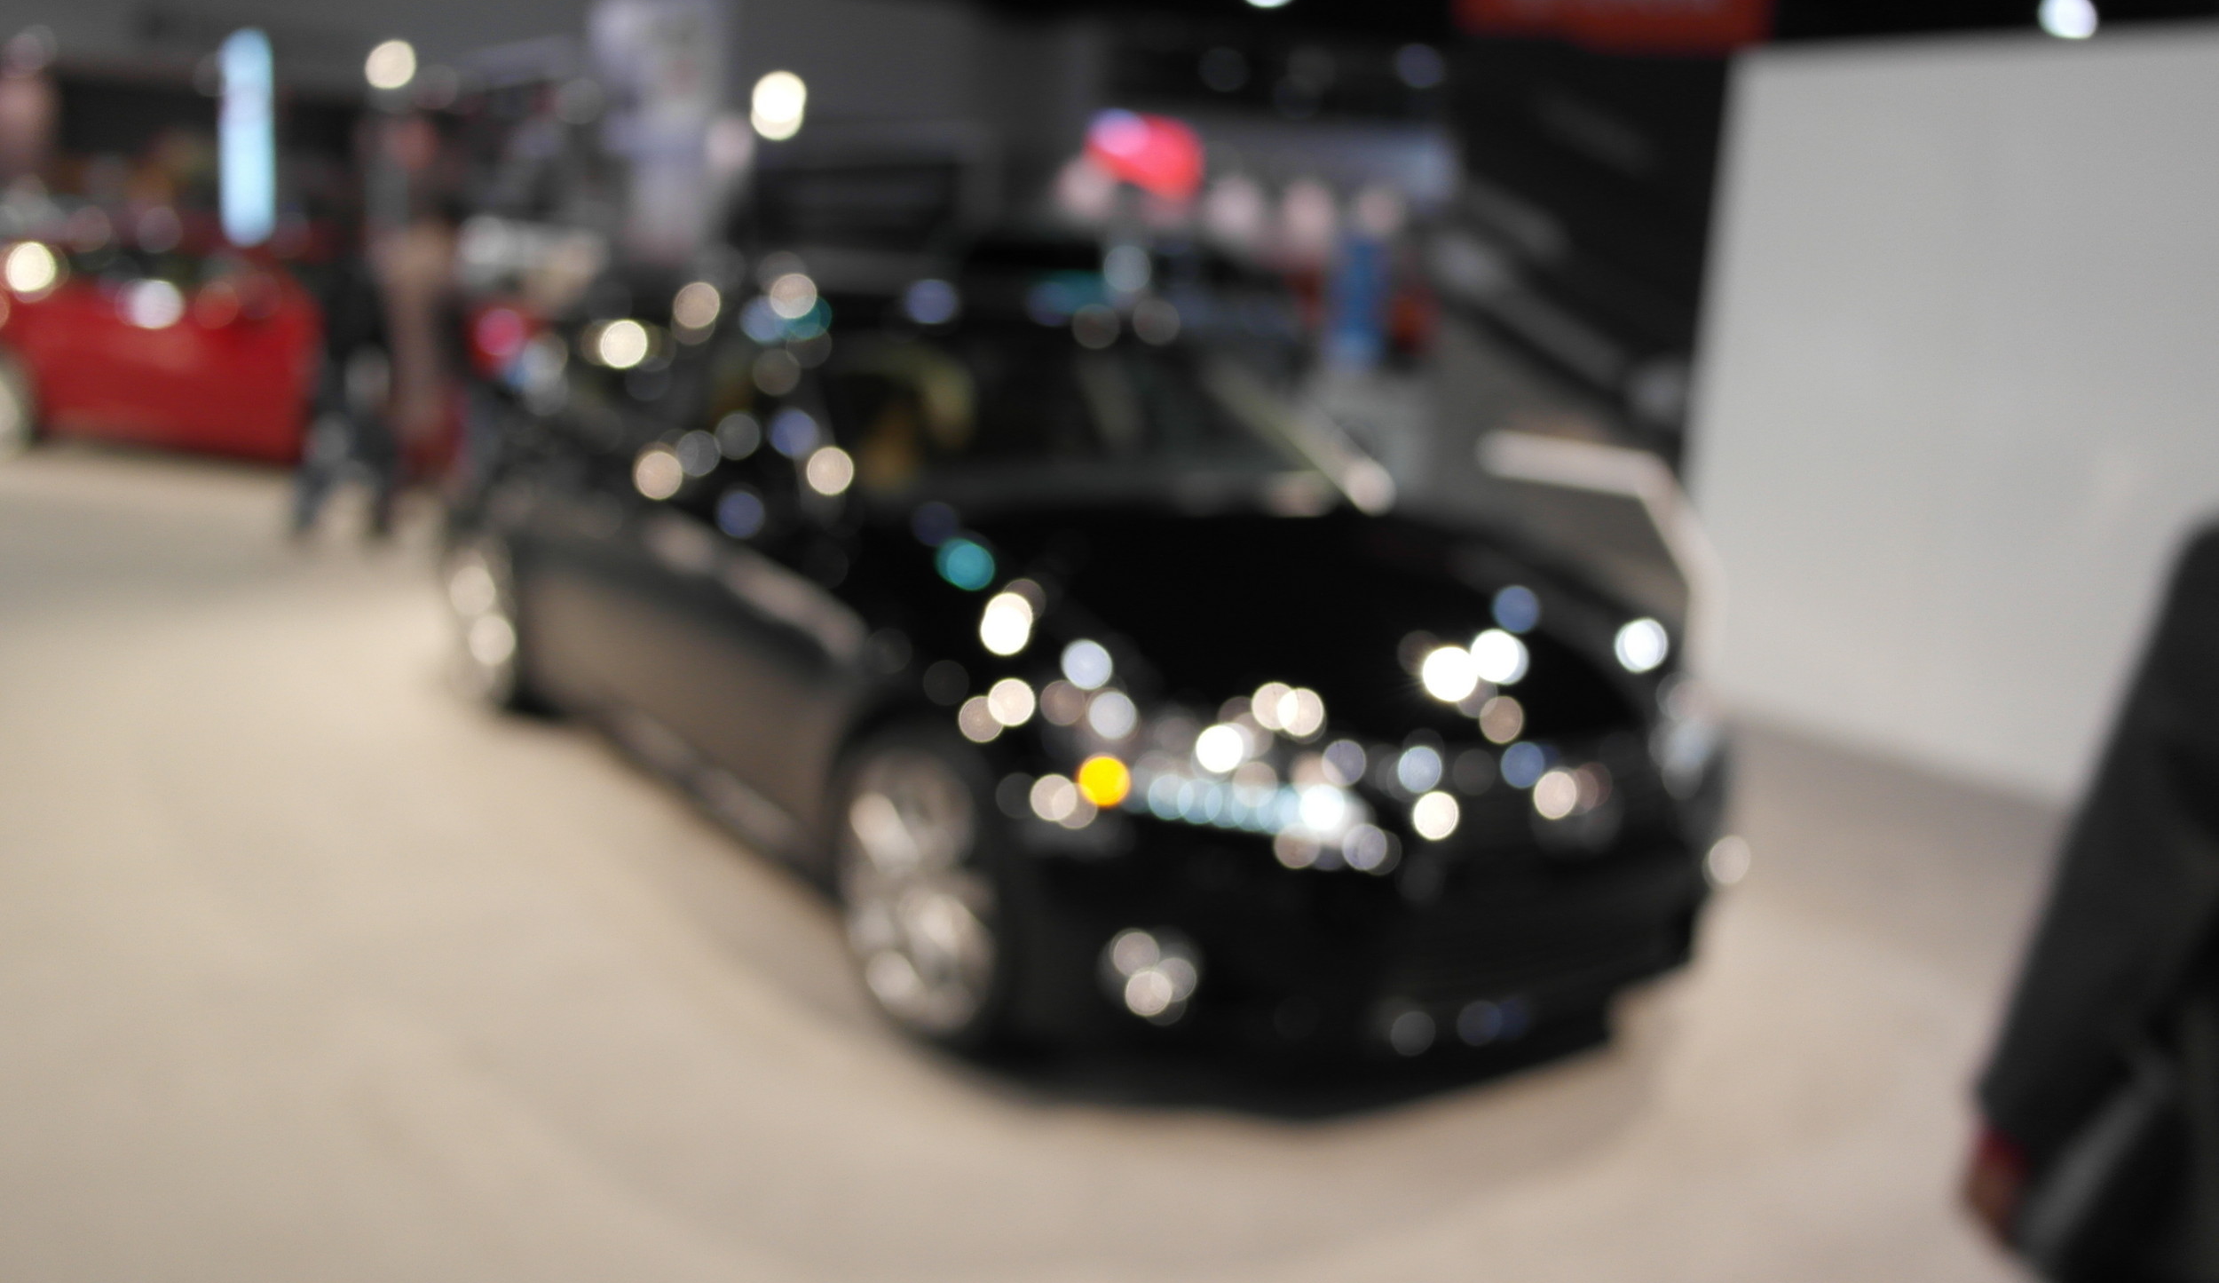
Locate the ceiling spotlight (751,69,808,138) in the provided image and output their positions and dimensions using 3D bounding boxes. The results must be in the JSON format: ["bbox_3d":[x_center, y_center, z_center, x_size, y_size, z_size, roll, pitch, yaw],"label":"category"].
[{"bbox_3d":[-2.536,-4.117,14.199,0.408,0.506,0.408,1,11,-11],"label":"ceiling spotlight"}]

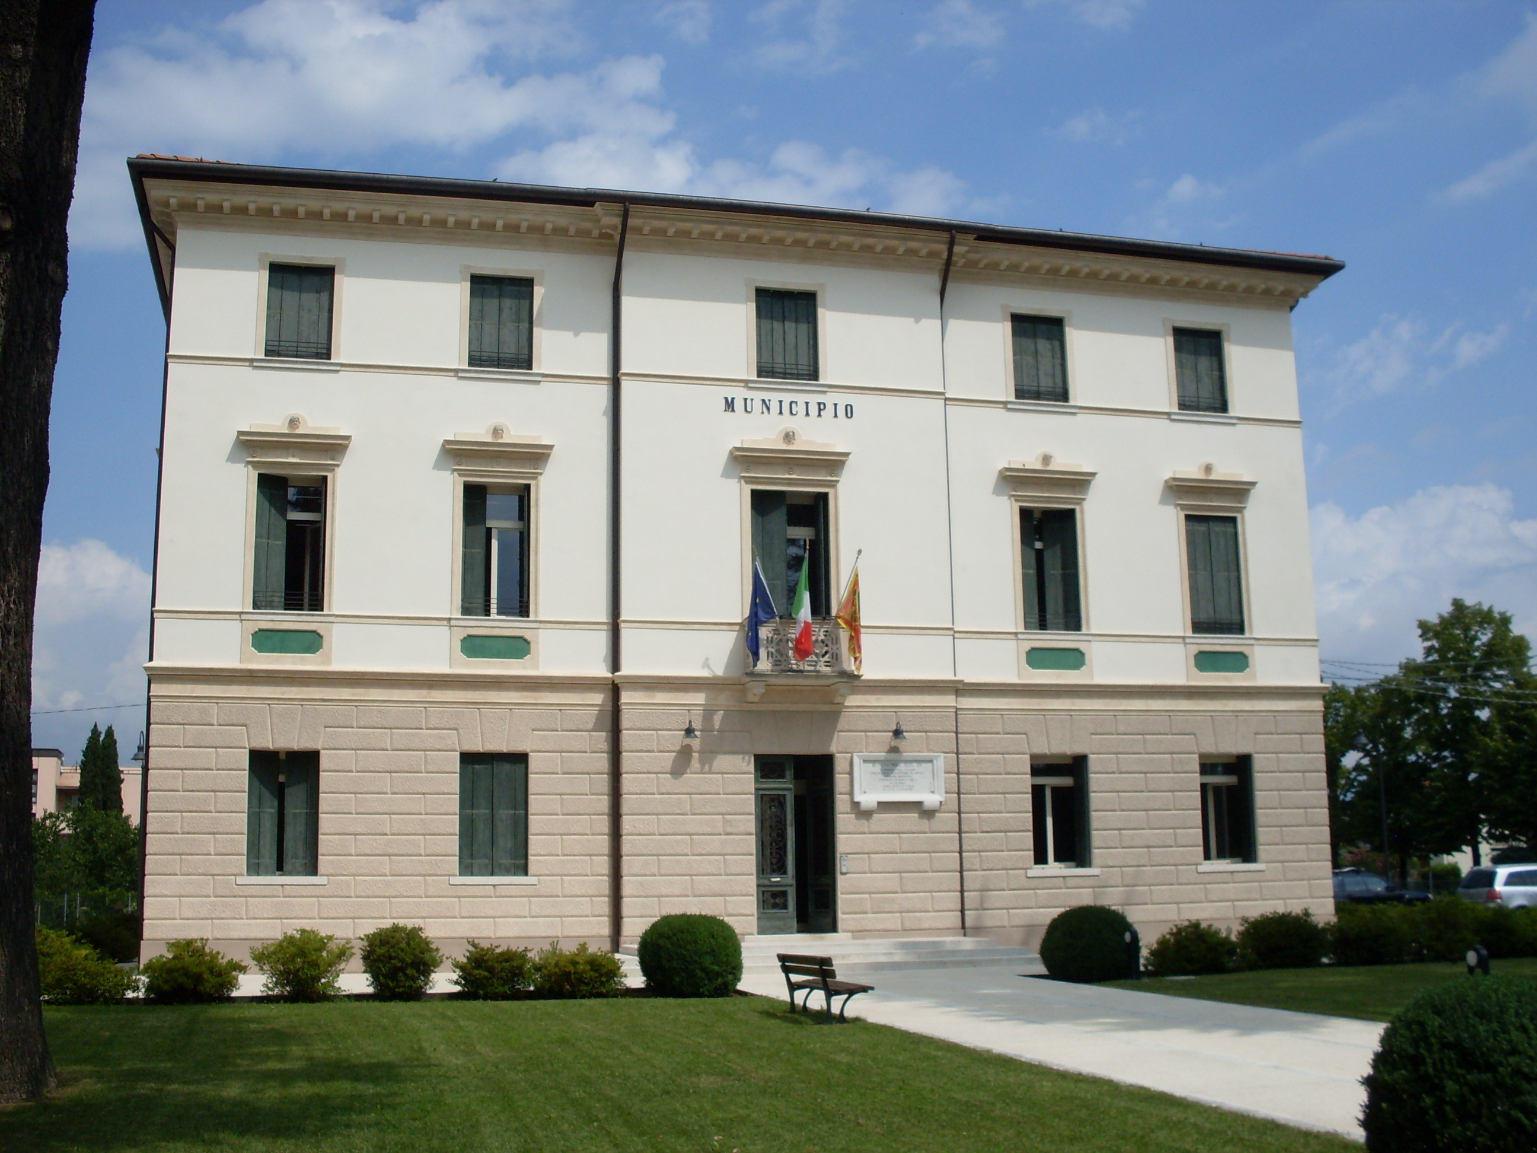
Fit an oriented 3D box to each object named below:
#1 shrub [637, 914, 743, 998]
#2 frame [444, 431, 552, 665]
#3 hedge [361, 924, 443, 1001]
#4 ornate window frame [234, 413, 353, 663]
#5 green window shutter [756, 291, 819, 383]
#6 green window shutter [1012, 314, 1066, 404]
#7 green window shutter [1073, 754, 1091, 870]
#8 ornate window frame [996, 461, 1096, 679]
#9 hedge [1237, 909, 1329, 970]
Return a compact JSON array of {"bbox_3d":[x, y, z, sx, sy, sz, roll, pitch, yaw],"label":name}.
[{"bbox_3d":[-1.074,5.196,23.153,1.445,1.094,1.445,-1,-11,0],"label":"shrub"},{"bbox_3d":[-4.788,-0.508,29.766,1.910,4.387,0.400,2,-11,-14],"label":"frame"},{"bbox_3d":[-4.935,5.194,22.700,1.099,1.018,1.050,2,-11,-14],"label":"hedge"},{"bbox_3d":[-8.831,-0.737,31.265,2.030,4.730,0.400,2,-11,-14],"label":"ornate window frame"},{"bbox_3d":[0.383,-4.901,34.186,1.222,1.891,0.070,2,-11,-14],"label":"green window shutter"},{"bbox_3d":[5.807,-4.663,36.031,1.222,1.891,0.070,2,-11,-14],"label":"green window shutter"},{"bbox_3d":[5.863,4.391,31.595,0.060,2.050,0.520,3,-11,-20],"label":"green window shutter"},{"bbox_3d":[5.859,-0.231,35.037,2.030,4.760,0.400,2,-11,-14],"label":"ornate window frame"},{"bbox_3d":[7.973,5.636,26.189,1.407,0.873,1.266,2,-11,-15],"label":"hedge"}]

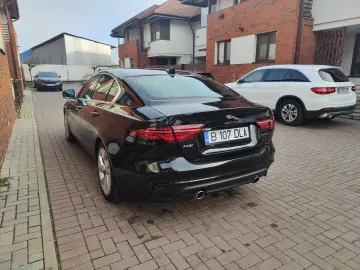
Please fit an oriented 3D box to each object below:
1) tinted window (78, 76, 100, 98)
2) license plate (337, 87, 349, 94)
[{"bbox_3d":[-1.361,-0.696,3.704,0.070,0.420,1.000,17,2,-33],"label":"tinted window"},{"bbox_3d":[4.159,-1.113,6.323,0.520,0.110,0.020,-7,15,-29],"label":"license plate"}]

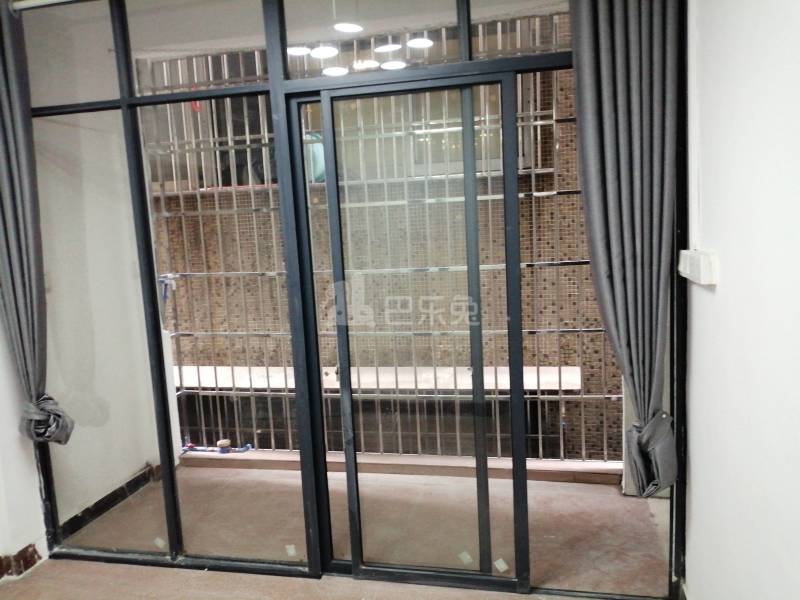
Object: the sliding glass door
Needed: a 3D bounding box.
[{"bbox_3d":[0.082,0.192,2.503,0.850,2.088,0.080,-1,8,12],"label":"sliding glass door"}]

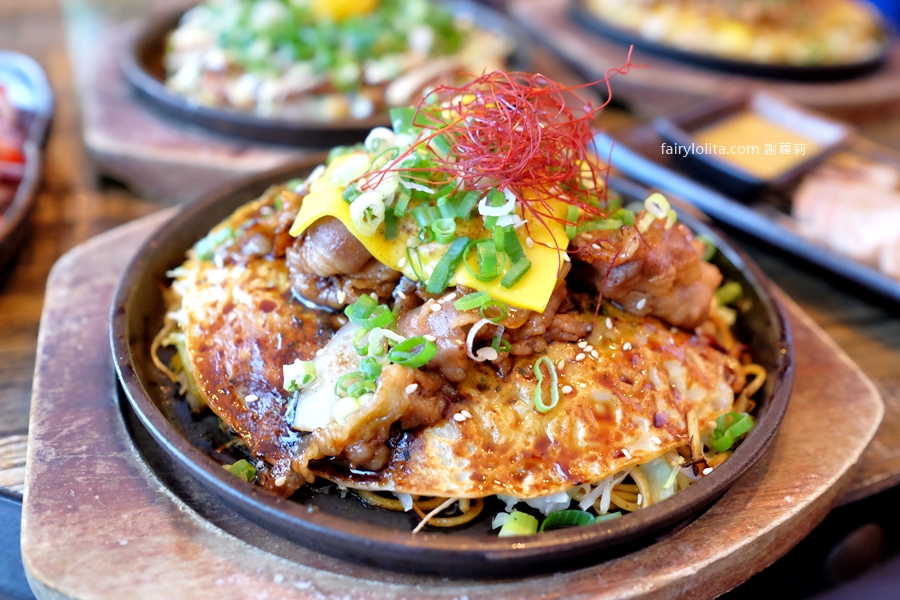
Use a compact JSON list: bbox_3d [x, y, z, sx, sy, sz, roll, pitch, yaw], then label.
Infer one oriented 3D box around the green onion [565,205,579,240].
[{"bbox_3d":[0.041,-0.026,0.292,0.004,0.011,0.006,4,50,0],"label":"green onion"}]

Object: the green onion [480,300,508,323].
[{"bbox_3d":[0.012,0.003,0.240,0.008,0.002,0.007,-2,45,2],"label":"green onion"}]

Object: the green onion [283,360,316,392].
[{"bbox_3d":[-0.040,0.021,0.235,0.009,0.005,0.008,4,42,0],"label":"green onion"}]

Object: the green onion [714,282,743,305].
[{"bbox_3d":[0.096,-0.002,0.300,0.005,0.005,0.010,28,41,29],"label":"green onion"}]

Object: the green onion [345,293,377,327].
[{"bbox_3d":[-0.025,0.003,0.244,0.009,0.005,0.008,4,36,0],"label":"green onion"}]

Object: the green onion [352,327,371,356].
[{"bbox_3d":[-0.024,0.011,0.237,0.005,0.003,0.008,4,47,0],"label":"green onion"}]

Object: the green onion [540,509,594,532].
[{"bbox_3d":[0.031,0.059,0.229,0.015,0.007,0.006,1,35,-5],"label":"green onion"}]

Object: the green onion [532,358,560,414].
[{"bbox_3d":[0.027,0.024,0.249,0.007,0.003,0.015,-1,70,-15],"label":"green onion"}]

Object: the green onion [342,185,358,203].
[{"bbox_3d":[-0.030,-0.032,0.265,0.005,0.003,0.005,4,42,0],"label":"green onion"}]

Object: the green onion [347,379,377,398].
[{"bbox_3d":[-0.023,0.023,0.228,0.008,0.007,0.003,3,27,5],"label":"green onion"}]

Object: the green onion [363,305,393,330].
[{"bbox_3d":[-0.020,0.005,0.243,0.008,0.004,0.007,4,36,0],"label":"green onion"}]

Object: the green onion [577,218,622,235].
[{"bbox_3d":[0.046,-0.022,0.267,0.013,0.003,0.004,1,36,-5],"label":"green onion"}]

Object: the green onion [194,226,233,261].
[{"bbox_3d":[-0.080,-0.019,0.299,0.007,0.005,0.013,15,38,31],"label":"green onion"}]

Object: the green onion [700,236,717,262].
[{"bbox_3d":[0.095,-0.018,0.321,0.006,0.008,0.006,4,35,0],"label":"green onion"}]

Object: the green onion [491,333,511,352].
[{"bbox_3d":[0.014,0.012,0.250,0.005,0.005,0.004,4,55,0],"label":"green onion"}]

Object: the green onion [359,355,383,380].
[{"bbox_3d":[-0.022,0.019,0.242,0.006,0.005,0.006,1,49,3],"label":"green onion"}]

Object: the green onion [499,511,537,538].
[{"bbox_3d":[0.018,0.059,0.229,0.010,0.005,0.007,3,35,-2],"label":"green onion"}]

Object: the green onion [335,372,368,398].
[{"bbox_3d":[-0.027,0.023,0.240,0.008,0.003,0.007,-5,57,7],"label":"green onion"}]

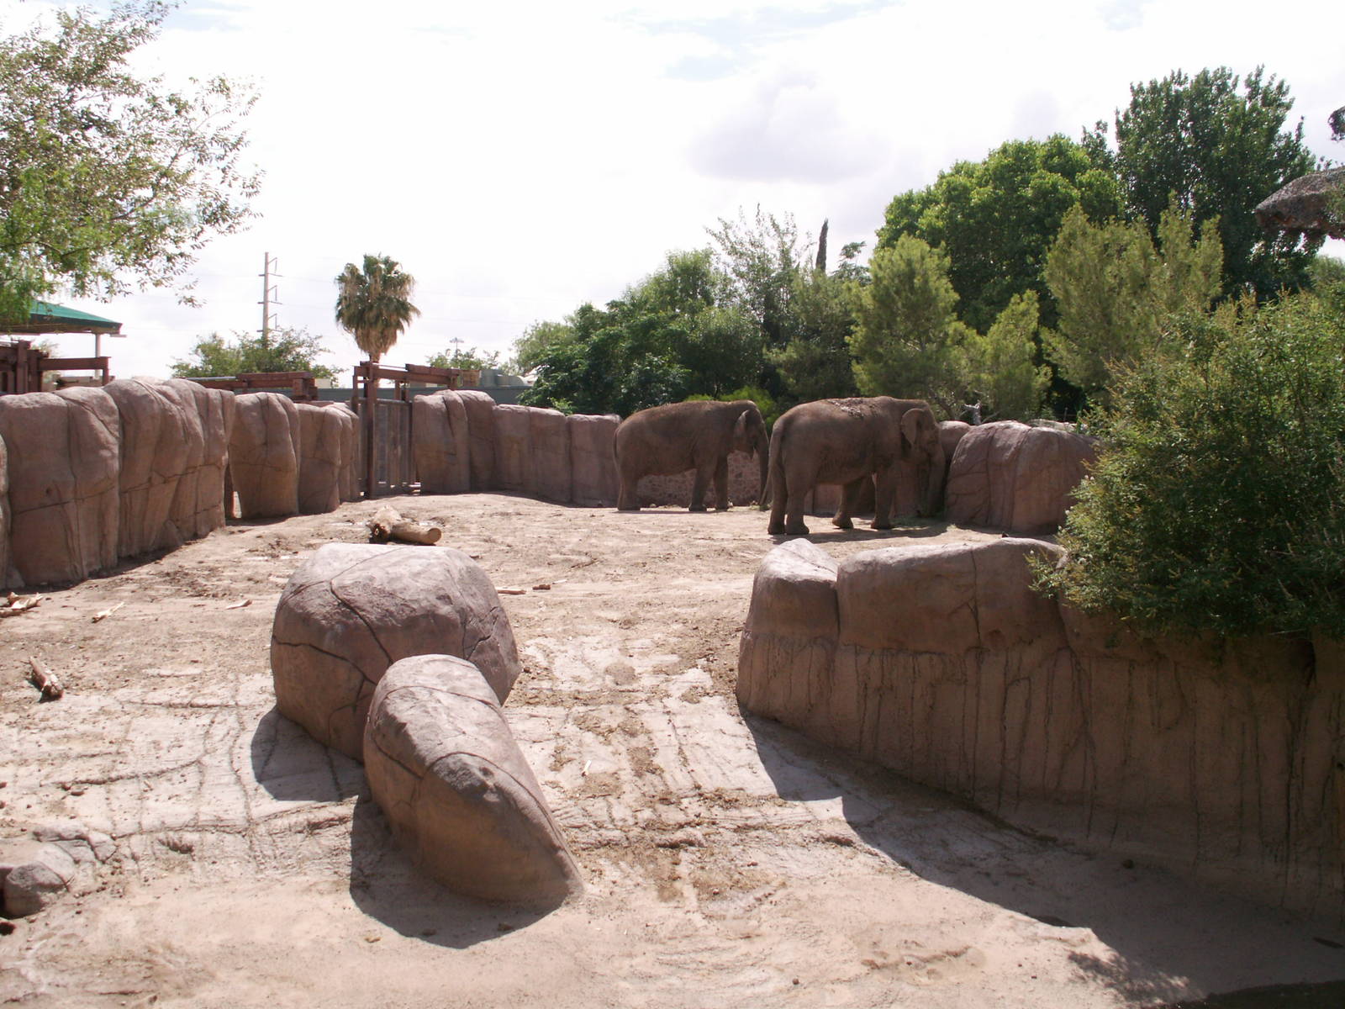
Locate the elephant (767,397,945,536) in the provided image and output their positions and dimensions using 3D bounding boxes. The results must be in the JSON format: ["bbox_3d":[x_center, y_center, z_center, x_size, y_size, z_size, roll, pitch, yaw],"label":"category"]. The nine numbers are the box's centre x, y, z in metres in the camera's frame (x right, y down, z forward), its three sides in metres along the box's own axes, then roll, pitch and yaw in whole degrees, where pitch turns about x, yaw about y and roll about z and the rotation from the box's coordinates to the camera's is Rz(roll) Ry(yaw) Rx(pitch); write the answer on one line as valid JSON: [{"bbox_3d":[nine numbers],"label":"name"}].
[{"bbox_3d":[3.405,-0.736,25.400,3.400,2.460,1.300,0,5,-26],"label":"elephant"}]

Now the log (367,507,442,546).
[{"bbox_3d":[-4.342,0.367,22.081,1.080,0.420,0.600,1,4,20],"label":"log"}]

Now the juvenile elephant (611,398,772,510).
[{"bbox_3d":[0.415,-1.038,28.999,3.200,2.340,1.150,0,4,-6],"label":"juvenile elephant"}]

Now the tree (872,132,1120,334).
[{"bbox_3d":[10.862,-6.505,46.414,8.300,11.585,7.600,2,4,0],"label":"tree"}]

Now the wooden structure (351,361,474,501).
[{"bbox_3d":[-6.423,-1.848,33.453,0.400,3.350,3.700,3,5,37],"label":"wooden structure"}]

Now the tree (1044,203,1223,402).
[{"bbox_3d":[10.098,-3.587,29.821,3.840,5.950,3.840,0,4,0],"label":"tree"}]

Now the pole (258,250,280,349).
[{"bbox_3d":[-41.956,-17.553,140.607,2.200,16.977,1.200,2,4,0],"label":"pole"}]

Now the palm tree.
[{"bbox_3d":[-12.741,-6.441,58.298,3.700,8.341,3.700,2,4,0],"label":"palm tree"}]

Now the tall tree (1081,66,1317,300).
[{"bbox_3d":[16.591,-7.417,42.583,7.250,12.390,7.250,0,4,0],"label":"tall tree"}]

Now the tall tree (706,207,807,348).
[{"bbox_3d":[2.480,-5.018,43.306,3.300,8.562,3.300,2,4,0],"label":"tall tree"}]

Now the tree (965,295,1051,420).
[{"bbox_3d":[7.588,-2.738,30.884,1.950,4.110,1.950,0,4,0],"label":"tree"}]

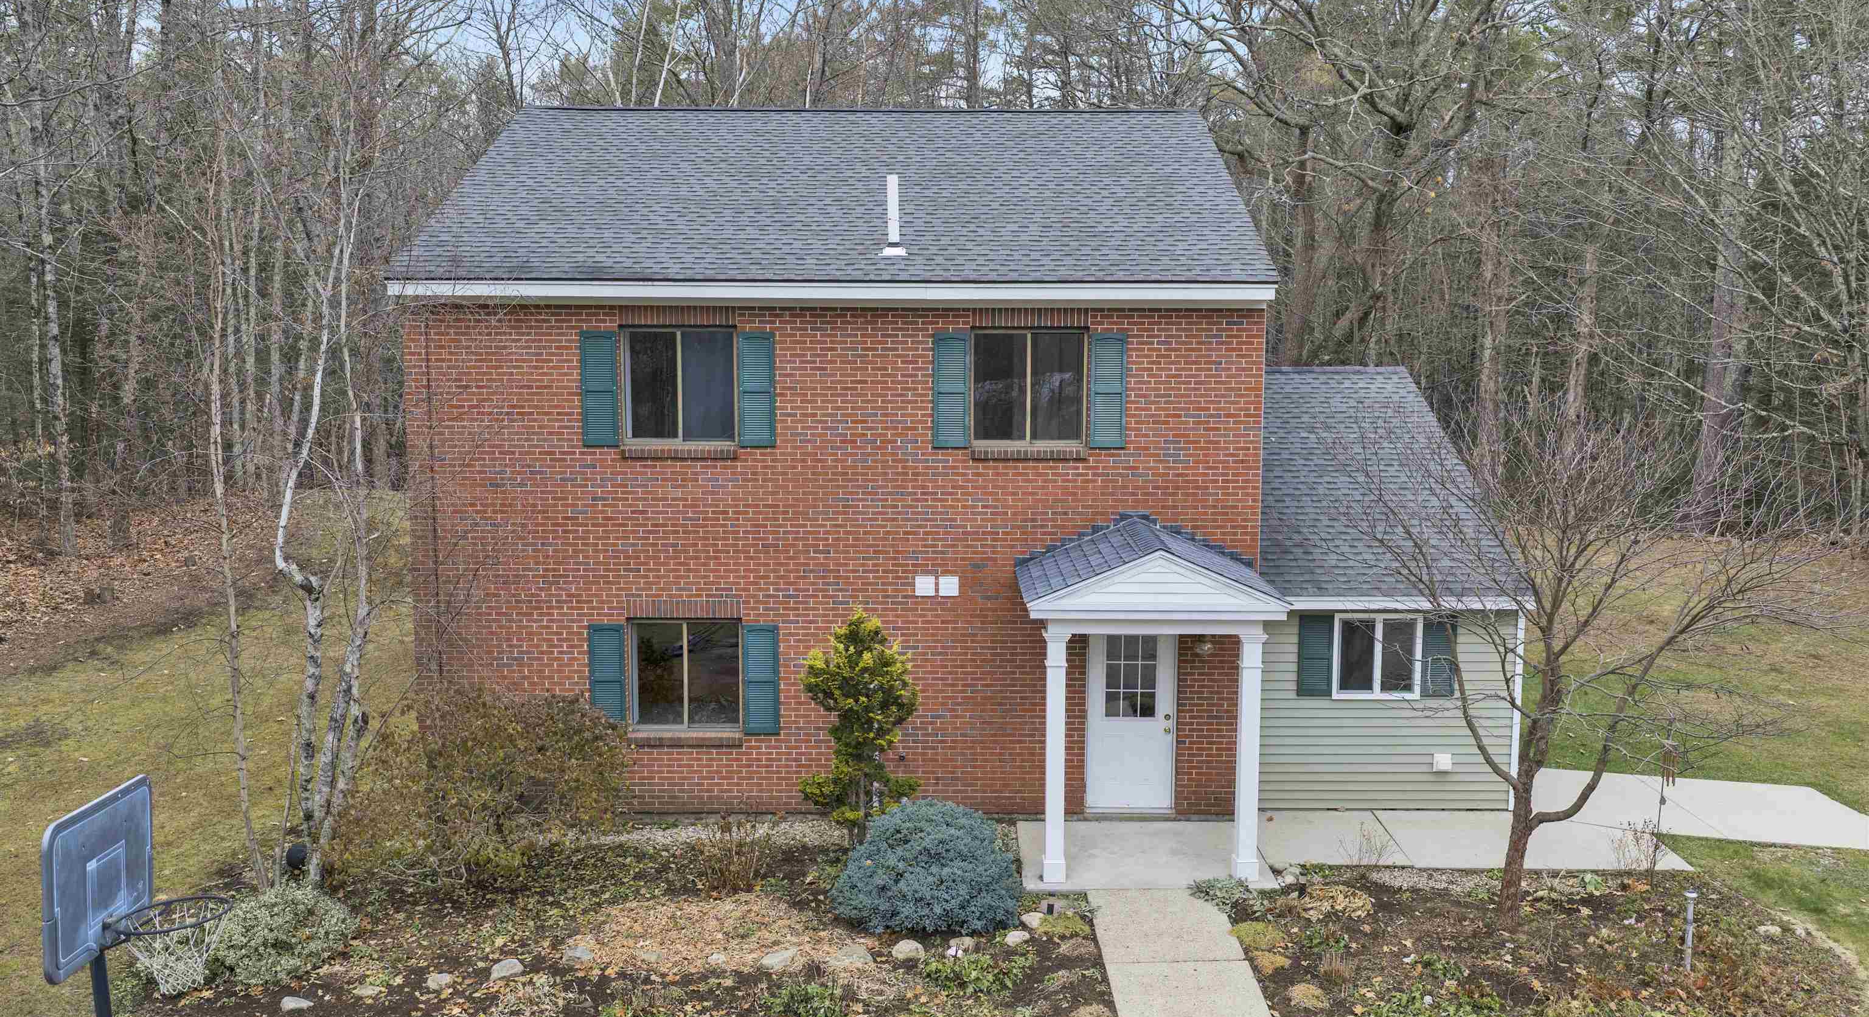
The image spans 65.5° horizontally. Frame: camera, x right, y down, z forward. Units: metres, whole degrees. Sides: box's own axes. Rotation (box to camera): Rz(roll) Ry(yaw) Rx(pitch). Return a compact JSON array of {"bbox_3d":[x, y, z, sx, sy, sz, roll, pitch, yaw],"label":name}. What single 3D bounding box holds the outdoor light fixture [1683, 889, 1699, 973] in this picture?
[{"bbox_3d":[6.392,3.559,12.252,0.120,0.719,0.120,0,7,0],"label":"outdoor light fixture"}]

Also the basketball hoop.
[{"bbox_3d":[-3.511,2.042,6.714,0.530,0.380,0.490,-3,5,-3],"label":"basketball hoop"}]

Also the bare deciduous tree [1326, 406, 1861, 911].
[{"bbox_3d":[5.816,1.363,13.120,4.500,4.796,4.100,0,7,0],"label":"bare deciduous tree"}]

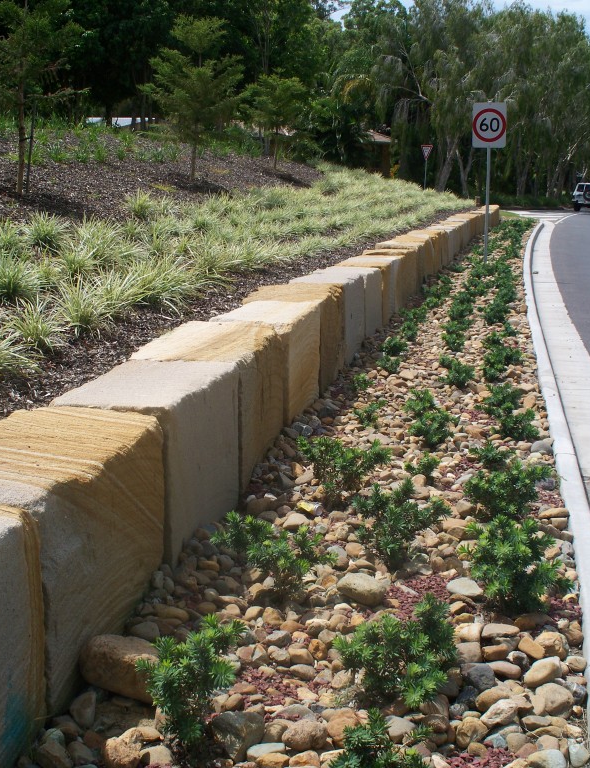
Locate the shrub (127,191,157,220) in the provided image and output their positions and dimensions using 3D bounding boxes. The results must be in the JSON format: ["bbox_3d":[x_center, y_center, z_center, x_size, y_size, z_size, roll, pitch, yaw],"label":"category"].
[{"bbox_3d":[-1.538,-1.800,10.738,0.298,0.298,0.284,-1,10,-8],"label":"shrub"}]

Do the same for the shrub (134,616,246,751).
[{"bbox_3d":[-0.277,0.792,2.817,0.291,0.380,0.276,-1,11,-6],"label":"shrub"}]

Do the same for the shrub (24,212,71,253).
[{"bbox_3d":[-2.047,-1.247,8.770,0.379,0.310,0.360,-2,11,-13],"label":"shrub"}]

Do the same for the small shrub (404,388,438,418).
[{"bbox_3d":[0.786,0.123,6.571,0.207,0.191,0.196,1,10,7],"label":"small shrub"}]

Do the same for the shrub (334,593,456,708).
[{"bbox_3d":[0.277,0.737,2.975,0.335,0.283,0.318,1,10,6],"label":"shrub"}]

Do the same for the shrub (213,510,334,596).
[{"bbox_3d":[-0.075,0.590,3.717,0.419,0.290,0.316,0,10,0],"label":"shrub"}]

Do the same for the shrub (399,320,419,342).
[{"bbox_3d":[1.117,-0.522,10.387,0.195,0.216,0.185,1,11,6],"label":"shrub"}]

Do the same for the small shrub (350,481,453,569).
[{"bbox_3d":[0.424,0.549,4.196,0.386,0.357,0.367,1,11,6],"label":"small shrub"}]

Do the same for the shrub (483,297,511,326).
[{"bbox_3d":[2.115,-0.771,11.122,0.292,0.280,0.278,0,10,0],"label":"shrub"}]

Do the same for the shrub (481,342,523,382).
[{"bbox_3d":[1.542,-0.172,7.913,0.312,0.267,0.266,0,10,0],"label":"shrub"}]

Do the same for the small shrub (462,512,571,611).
[{"bbox_3d":[0.756,0.600,3.635,0.375,0.301,0.340,0,10,0],"label":"small shrub"}]

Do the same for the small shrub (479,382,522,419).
[{"bbox_3d":[1.260,0.106,6.503,0.261,0.230,0.248,2,11,11],"label":"small shrub"}]

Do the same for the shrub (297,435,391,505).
[{"bbox_3d":[0.223,0.383,4.801,0.424,0.304,0.320,0,10,0],"label":"shrub"}]

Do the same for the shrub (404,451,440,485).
[{"bbox_3d":[0.614,0.410,5.169,0.172,0.150,0.164,1,10,7],"label":"shrub"}]

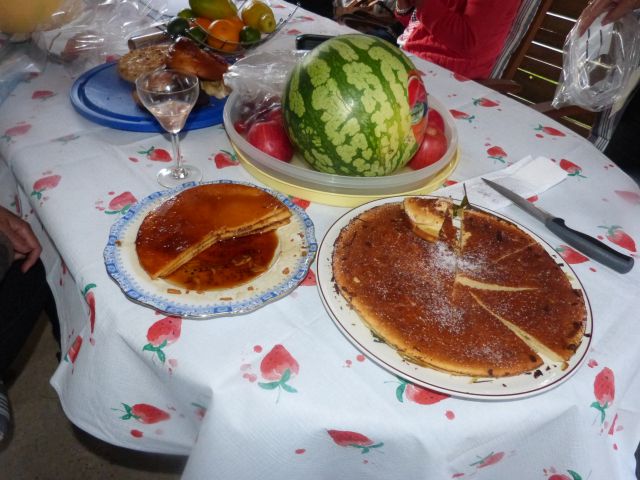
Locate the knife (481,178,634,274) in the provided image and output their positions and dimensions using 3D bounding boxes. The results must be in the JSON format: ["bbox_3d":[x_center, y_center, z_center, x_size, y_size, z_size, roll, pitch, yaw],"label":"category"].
[{"bbox_3d":[0.317,-0.030,0.639,0.027,0.020,0.233,-23,49,-28],"label":"knife"}]

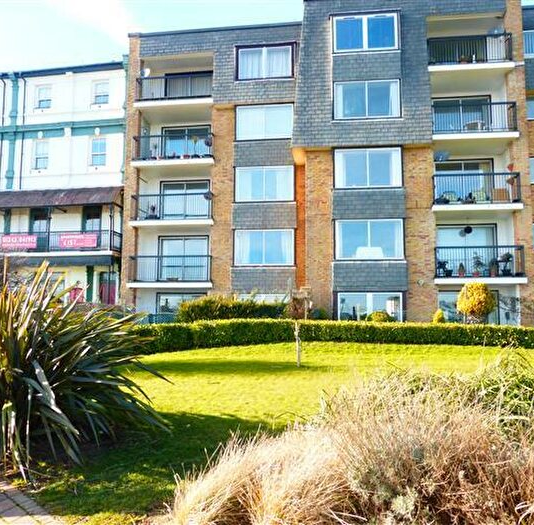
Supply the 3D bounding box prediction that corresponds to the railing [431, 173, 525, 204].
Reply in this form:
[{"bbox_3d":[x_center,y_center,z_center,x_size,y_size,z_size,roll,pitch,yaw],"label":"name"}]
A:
[{"bbox_3d":[7.554,-2.608,17.656,3.012,1.116,0.505,0,-6,6],"label":"railing"}]

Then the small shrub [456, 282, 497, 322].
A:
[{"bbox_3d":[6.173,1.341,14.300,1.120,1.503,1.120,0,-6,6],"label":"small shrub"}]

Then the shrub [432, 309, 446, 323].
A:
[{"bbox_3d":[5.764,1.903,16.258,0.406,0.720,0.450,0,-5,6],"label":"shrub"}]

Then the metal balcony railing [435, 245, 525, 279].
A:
[{"bbox_3d":[7.543,0.005,17.395,3.025,1.134,0.505,0,-6,6],"label":"metal balcony railing"}]

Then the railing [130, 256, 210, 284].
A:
[{"bbox_3d":[-4.019,0.311,20.627,3.551,1.088,0.505,0,-6,6],"label":"railing"}]

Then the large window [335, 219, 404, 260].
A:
[{"bbox_3d":[3.676,-0.815,17.371,2.471,1.500,0.121,0,-6,6],"label":"large window"}]

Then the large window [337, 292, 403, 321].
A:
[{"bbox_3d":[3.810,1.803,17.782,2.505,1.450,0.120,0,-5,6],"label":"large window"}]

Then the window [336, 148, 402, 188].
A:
[{"bbox_3d":[3.683,-3.428,17.632,2.471,1.500,0.121,0,-6,6],"label":"window"}]

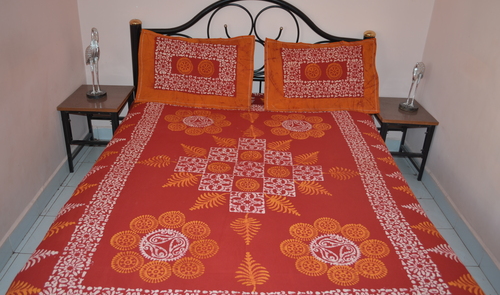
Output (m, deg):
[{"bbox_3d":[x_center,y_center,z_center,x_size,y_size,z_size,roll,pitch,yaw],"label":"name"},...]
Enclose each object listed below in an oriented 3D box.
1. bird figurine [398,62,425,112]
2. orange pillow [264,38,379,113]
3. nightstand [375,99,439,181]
[{"bbox_3d":[1.076,-0.401,2.725,0.130,0.317,0.133,22,32,34],"label":"bird figurine"},{"bbox_3d":[0.452,-0.451,2.622,0.706,0.461,0.137,0,-1,-3],"label":"orange pillow"},{"bbox_3d":[0.997,-0.065,2.894,0.360,0.441,0.446,2,26,-2],"label":"nightstand"}]

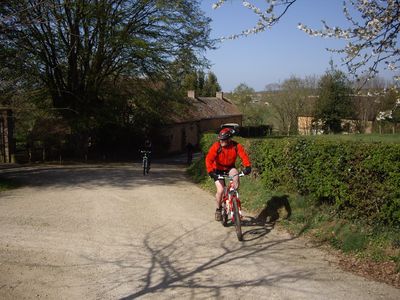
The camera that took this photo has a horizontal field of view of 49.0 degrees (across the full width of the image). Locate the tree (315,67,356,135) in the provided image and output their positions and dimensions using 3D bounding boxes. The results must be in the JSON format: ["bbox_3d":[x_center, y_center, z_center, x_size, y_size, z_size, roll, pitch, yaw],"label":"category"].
[{"bbox_3d":[17.766,-6.670,58.000,5.300,8.800,5.200,0,3,0],"label":"tree"}]

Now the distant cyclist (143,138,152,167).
[{"bbox_3d":[-2.212,0.181,18.500,0.550,1.420,0.850,0,3,0],"label":"distant cyclist"}]

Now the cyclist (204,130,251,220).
[{"bbox_3d":[0.438,0.391,7.000,0.700,1.480,0.850,0,3,-5],"label":"cyclist"}]

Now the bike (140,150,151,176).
[{"bbox_3d":[-2.259,0.536,18.400,0.600,1.030,1.680,0,3,1],"label":"bike"}]

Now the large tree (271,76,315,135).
[{"bbox_3d":[12.218,-5.878,58.000,5.800,7.800,5.500,0,3,0],"label":"large tree"}]

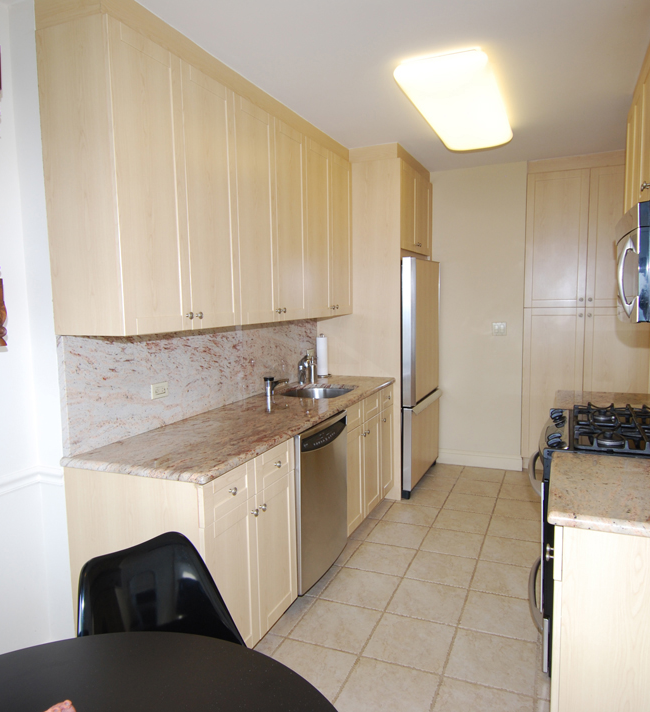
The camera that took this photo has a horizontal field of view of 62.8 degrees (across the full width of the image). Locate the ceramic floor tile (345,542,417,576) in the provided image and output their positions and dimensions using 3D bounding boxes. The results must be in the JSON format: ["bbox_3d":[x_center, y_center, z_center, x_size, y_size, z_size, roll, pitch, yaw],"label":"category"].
[{"bbox_3d":[0.328,1.167,3.063,0.334,0.010,0.330,1,6,24],"label":"ceramic floor tile"}]

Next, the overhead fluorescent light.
[{"bbox_3d":[0.801,-1.414,3.084,0.440,0.090,1.280,1,5,23],"label":"overhead fluorescent light"}]

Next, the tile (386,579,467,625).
[{"bbox_3d":[0.507,1.208,2.617,0.334,0.010,0.330,1,6,24],"label":"tile"}]

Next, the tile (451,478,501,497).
[{"bbox_3d":[1.179,1.031,4.144,0.334,0.015,0.334,1,6,24],"label":"tile"}]

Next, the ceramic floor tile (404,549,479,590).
[{"bbox_3d":[0.641,1.164,2.912,0.334,0.015,0.334,1,6,24],"label":"ceramic floor tile"}]

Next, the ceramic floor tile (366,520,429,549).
[{"bbox_3d":[0.465,1.126,3.355,0.334,0.015,0.334,1,6,24],"label":"ceramic floor tile"}]

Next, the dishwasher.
[{"bbox_3d":[-0.256,0.736,2.883,0.598,0.818,0.615,1,6,24],"label":"dishwasher"}]

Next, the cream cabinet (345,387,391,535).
[{"bbox_3d":[0.045,0.657,3.599,0.575,0.821,0.913,1,6,24],"label":"cream cabinet"}]

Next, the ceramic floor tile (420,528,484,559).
[{"bbox_3d":[0.780,1.135,3.227,0.332,0.010,0.336,1,5,23],"label":"ceramic floor tile"}]

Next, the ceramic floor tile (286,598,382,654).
[{"bbox_3d":[0.056,1.221,2.410,0.332,0.010,0.336,1,5,23],"label":"ceramic floor tile"}]

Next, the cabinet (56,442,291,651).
[{"bbox_3d":[-0.533,0.814,2.145,0.626,0.870,0.632,1,5,23],"label":"cabinet"}]

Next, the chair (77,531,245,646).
[{"bbox_3d":[-0.374,0.919,1.239,0.490,0.810,0.530,-4,6,-28],"label":"chair"}]

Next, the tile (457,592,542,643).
[{"bbox_3d":[0.821,1.214,2.479,0.334,0.010,0.330,1,6,24],"label":"tile"}]

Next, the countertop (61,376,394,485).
[{"bbox_3d":[-0.245,0.288,2.942,0.644,0.036,2.301,1,6,24],"label":"countertop"}]

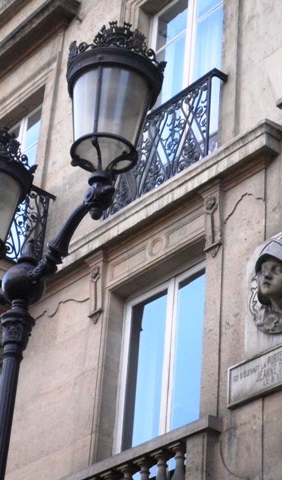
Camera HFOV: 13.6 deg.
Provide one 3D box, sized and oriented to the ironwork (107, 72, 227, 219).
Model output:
[{"bbox_3d":[0.211,-0.782,10.203,0.161,0.952,1.331,29,-42,-31],"label":"ironwork"}]

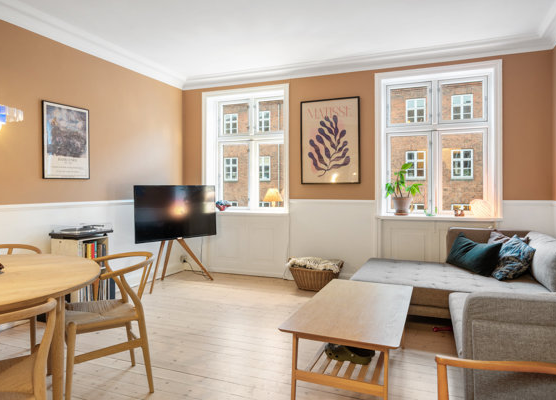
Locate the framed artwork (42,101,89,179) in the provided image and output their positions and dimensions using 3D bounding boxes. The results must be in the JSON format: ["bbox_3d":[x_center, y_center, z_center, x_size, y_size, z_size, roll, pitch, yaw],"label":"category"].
[{"bbox_3d":[-1.984,-0.542,3.459,0.030,0.700,0.510,1,2,21],"label":"framed artwork"}]

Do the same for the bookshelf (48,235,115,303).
[{"bbox_3d":[-1.814,0.699,3.446,0.350,0.700,0.390,1,2,21],"label":"bookshelf"}]

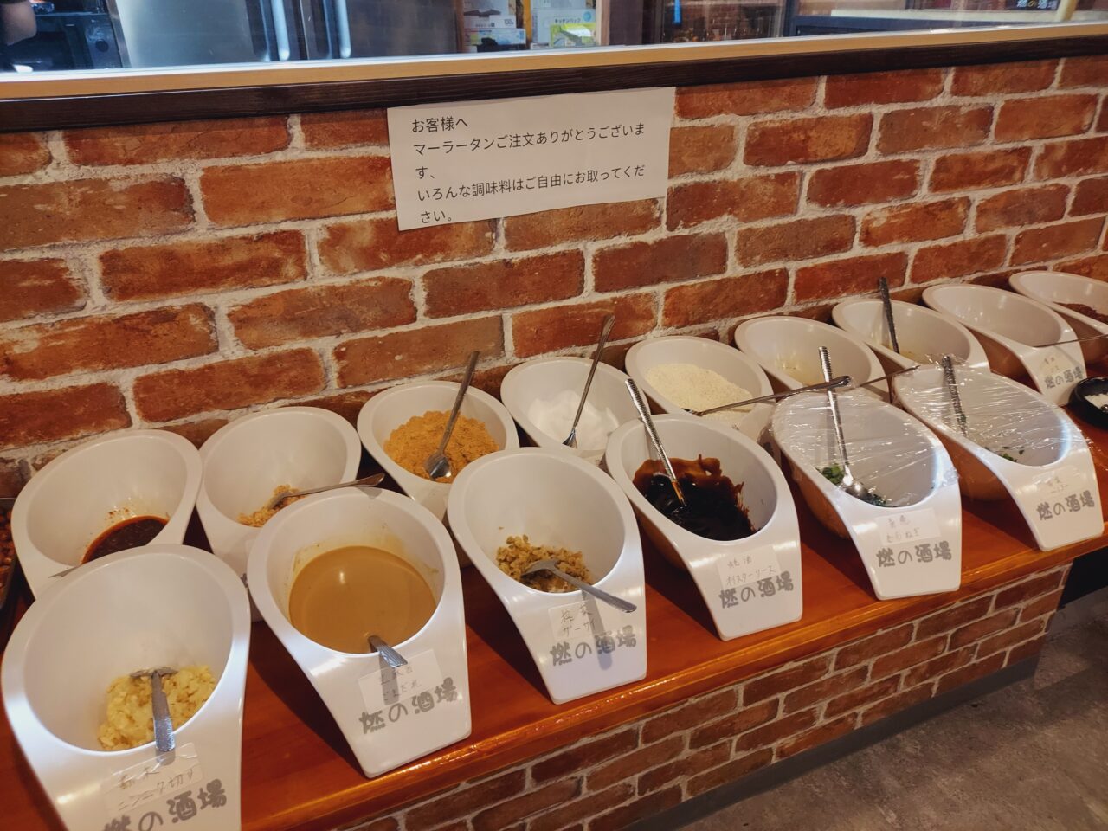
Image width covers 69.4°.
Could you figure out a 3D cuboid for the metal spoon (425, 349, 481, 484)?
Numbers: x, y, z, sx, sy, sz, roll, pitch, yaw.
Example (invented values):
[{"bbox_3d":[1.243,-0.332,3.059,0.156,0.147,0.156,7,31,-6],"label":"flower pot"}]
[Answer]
[{"bbox_3d":[-0.092,-0.004,0.772,0.028,0.020,0.173,3,46,8],"label":"metal spoon"}]

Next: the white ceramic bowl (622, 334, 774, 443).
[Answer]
[{"bbox_3d":[0.164,-0.009,0.887,0.149,0.082,0.228,-10,29,-16],"label":"white ceramic bowl"}]

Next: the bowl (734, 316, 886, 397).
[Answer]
[{"bbox_3d":[0.284,-0.040,0.896,0.140,0.084,0.216,-11,29,-19],"label":"bowl"}]

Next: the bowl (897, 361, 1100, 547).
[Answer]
[{"bbox_3d":[0.436,0.029,0.805,0.149,0.082,0.228,-10,29,-16],"label":"bowl"}]

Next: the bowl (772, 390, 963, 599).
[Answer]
[{"bbox_3d":[0.287,0.060,0.751,0.149,0.082,0.228,-5,28,-8],"label":"bowl"}]

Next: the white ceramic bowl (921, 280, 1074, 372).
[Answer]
[{"bbox_3d":[0.548,-0.095,0.991,0.140,0.084,0.216,-13,29,-22],"label":"white ceramic bowl"}]

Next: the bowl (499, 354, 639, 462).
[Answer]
[{"bbox_3d":[0.025,0.018,0.794,0.140,0.084,0.216,-11,29,-18],"label":"bowl"}]

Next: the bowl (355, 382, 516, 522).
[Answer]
[{"bbox_3d":[-0.106,0.048,0.788,0.149,0.082,0.228,-14,31,-23],"label":"bowl"}]

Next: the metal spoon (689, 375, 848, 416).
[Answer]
[{"bbox_3d":[0.224,-0.017,0.836,0.178,0.024,0.032,-8,28,-1],"label":"metal spoon"}]

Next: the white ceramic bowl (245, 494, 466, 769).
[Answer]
[{"bbox_3d":[-0.142,0.145,0.606,0.149,0.082,0.228,-14,31,-23],"label":"white ceramic bowl"}]

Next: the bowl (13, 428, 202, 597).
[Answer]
[{"bbox_3d":[-0.378,0.102,0.696,0.149,0.082,0.228,-9,29,-15],"label":"bowl"}]

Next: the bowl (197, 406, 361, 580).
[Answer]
[{"bbox_3d":[-0.237,0.071,0.702,0.140,0.084,0.216,-7,28,-11],"label":"bowl"}]

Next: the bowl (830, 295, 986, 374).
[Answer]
[{"bbox_3d":[0.416,-0.067,0.943,0.140,0.084,0.216,-12,29,-20],"label":"bowl"}]

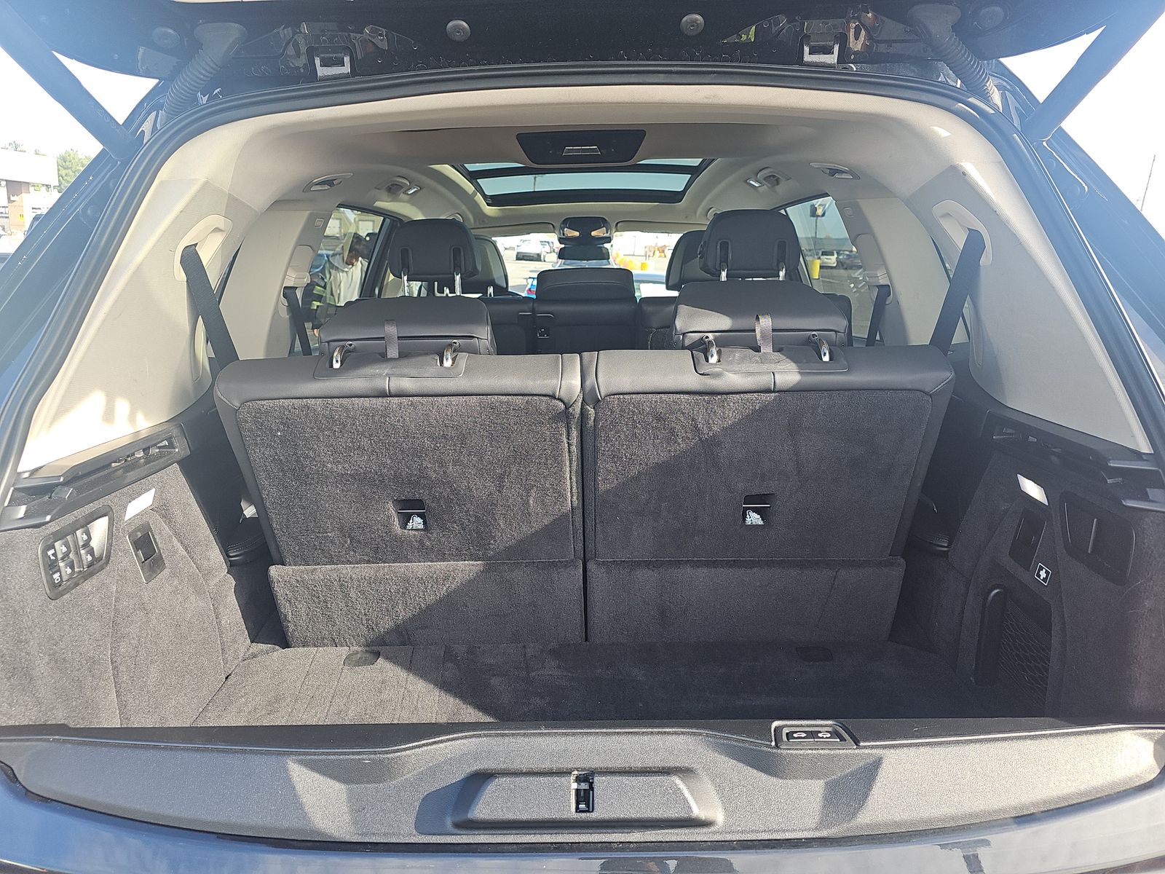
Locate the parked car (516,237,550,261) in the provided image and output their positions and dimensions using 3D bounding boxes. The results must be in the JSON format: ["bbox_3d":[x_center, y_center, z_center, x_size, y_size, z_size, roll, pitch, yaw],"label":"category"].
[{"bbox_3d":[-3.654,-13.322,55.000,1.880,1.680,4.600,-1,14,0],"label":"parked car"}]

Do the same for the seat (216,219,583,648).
[{"bbox_3d":[-0.274,-0.017,1.408,0.550,0.670,0.480,-1,14,0],"label":"seat"}]

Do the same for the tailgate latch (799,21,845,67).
[{"bbox_3d":[0.254,-0.415,0.820,0.043,0.038,0.030,-1,14,0],"label":"tailgate latch"}]

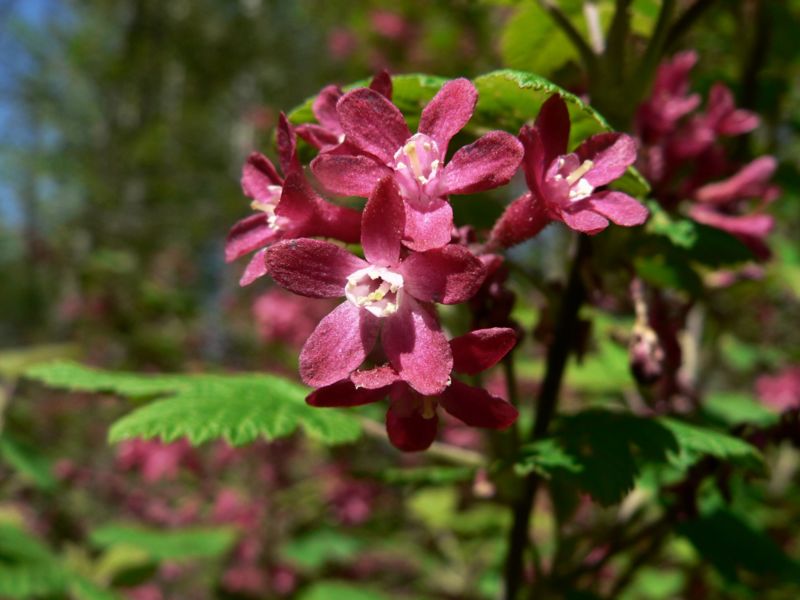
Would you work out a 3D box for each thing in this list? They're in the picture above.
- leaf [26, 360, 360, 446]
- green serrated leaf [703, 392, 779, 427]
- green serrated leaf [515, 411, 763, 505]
[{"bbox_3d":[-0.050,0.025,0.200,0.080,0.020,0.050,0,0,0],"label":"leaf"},{"bbox_3d":[0.119,0.038,0.290,0.026,0.012,0.025,0,0,0],"label":"green serrated leaf"},{"bbox_3d":[0.057,0.038,0.200,0.059,0.022,0.045,0,0,0],"label":"green serrated leaf"}]

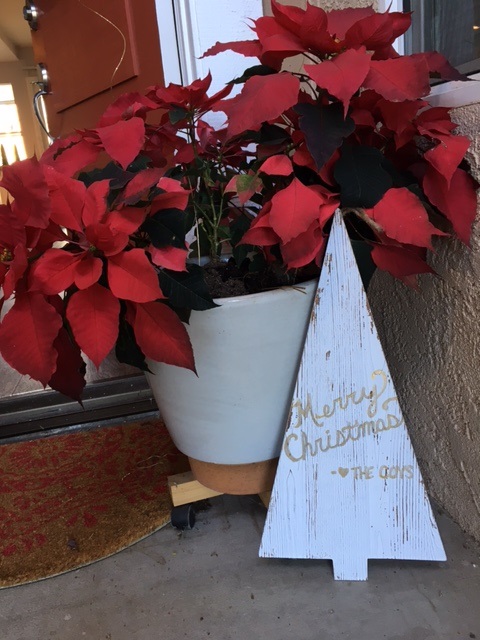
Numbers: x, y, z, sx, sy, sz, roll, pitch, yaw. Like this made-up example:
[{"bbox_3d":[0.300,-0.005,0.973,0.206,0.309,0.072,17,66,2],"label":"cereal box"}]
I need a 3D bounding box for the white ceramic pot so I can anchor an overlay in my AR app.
[{"bbox_3d":[-0.008,0.073,0.891,0.364,0.306,0.364,-6,15,1],"label":"white ceramic pot"}]

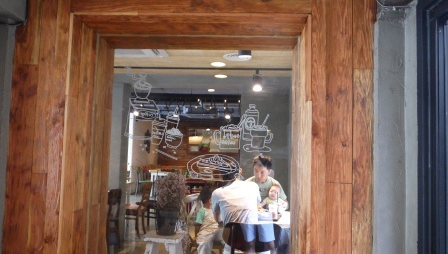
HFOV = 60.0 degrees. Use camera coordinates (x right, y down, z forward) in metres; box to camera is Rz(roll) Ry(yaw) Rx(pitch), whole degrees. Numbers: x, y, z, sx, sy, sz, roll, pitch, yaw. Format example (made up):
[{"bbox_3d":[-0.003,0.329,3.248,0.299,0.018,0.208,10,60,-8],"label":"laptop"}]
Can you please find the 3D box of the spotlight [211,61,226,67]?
[{"bbox_3d":[-0.063,-0.777,4.761,0.165,0.045,0.165,1,-4,3],"label":"spotlight"}]

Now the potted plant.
[{"bbox_3d":[-0.282,0.404,2.063,0.158,0.315,0.155,1,-4,3],"label":"potted plant"}]

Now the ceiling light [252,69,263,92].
[{"bbox_3d":[0.417,-0.578,4.830,0.119,0.267,0.130,1,-4,3],"label":"ceiling light"}]

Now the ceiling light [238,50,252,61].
[{"bbox_3d":[0.211,-0.755,3.798,0.128,0.130,0.128,1,-4,3],"label":"ceiling light"}]

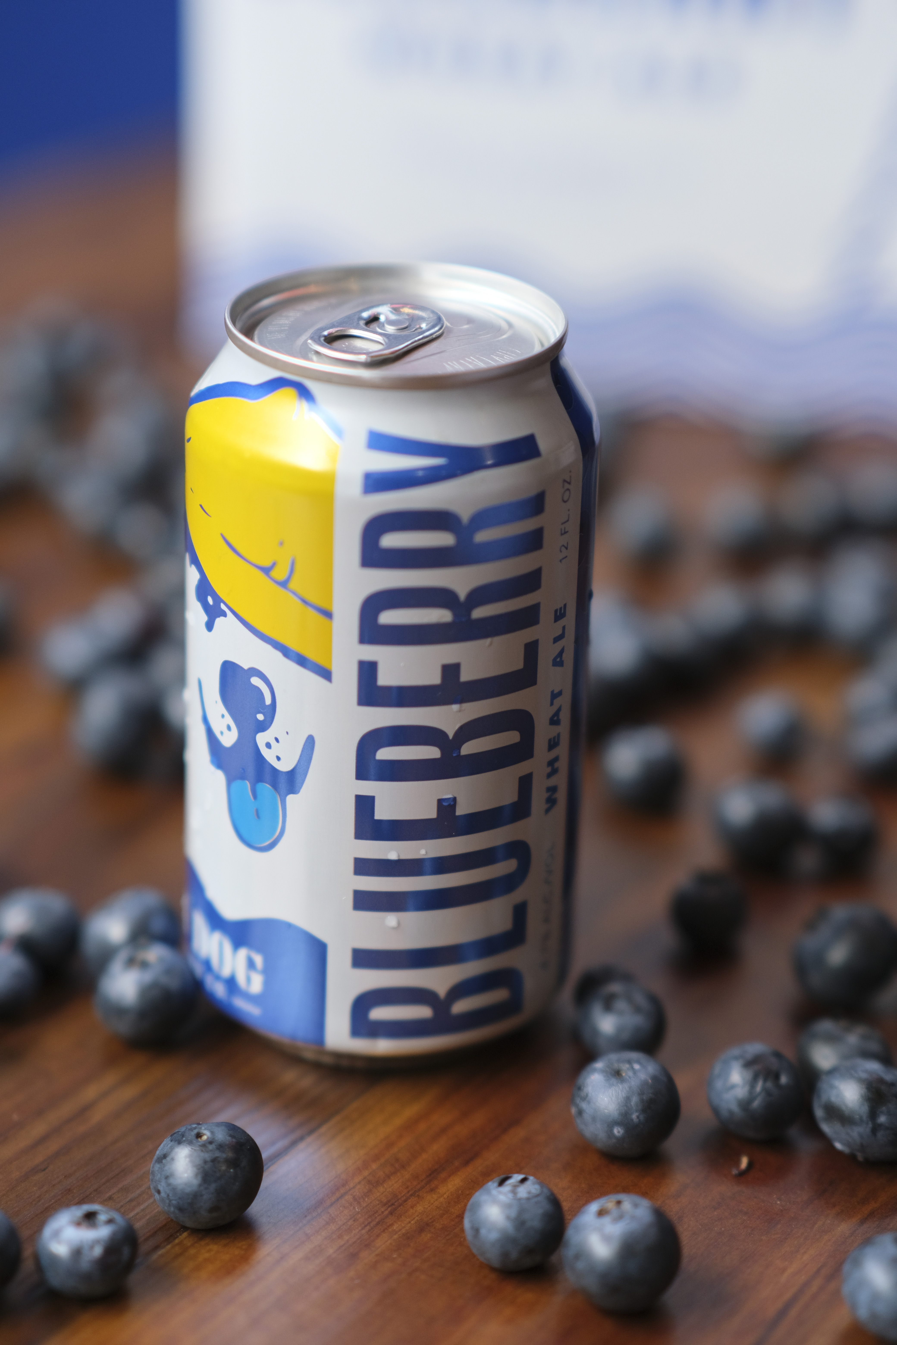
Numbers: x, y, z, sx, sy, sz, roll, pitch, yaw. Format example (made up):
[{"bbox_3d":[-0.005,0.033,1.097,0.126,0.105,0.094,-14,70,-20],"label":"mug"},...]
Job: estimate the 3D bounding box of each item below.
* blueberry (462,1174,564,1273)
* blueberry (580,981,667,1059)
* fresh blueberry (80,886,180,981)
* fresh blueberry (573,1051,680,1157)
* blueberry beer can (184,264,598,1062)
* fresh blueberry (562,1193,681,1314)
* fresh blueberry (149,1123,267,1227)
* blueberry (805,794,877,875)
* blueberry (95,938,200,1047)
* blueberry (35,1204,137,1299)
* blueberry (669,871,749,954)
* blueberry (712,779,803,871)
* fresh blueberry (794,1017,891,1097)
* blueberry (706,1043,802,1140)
[{"bbox_3d":[0.010,0.082,0.470,0.015,0.014,0.015,2,25,-1],"label":"blueberry"},{"bbox_3d":[0.029,0.058,0.524,0.014,0.013,0.014,3,24,0],"label":"blueberry"},{"bbox_3d":[-0.055,0.045,0.543,0.017,0.015,0.017,3,24,0],"label":"fresh blueberry"},{"bbox_3d":[0.028,0.069,0.498,0.017,0.016,0.017,2,25,-1],"label":"fresh blueberry"},{"bbox_3d":[-0.010,0.000,0.517,0.066,0.123,0.066,2,25,-1],"label":"blueberry beer can"},{"bbox_3d":[0.025,0.085,0.461,0.017,0.017,0.017,2,25,-1],"label":"fresh blueberry"},{"bbox_3d":[-0.036,0.076,0.474,0.017,0.016,0.017,3,24,0],"label":"fresh blueberry"},{"bbox_3d":[0.074,0.031,0.592,0.013,0.012,0.013,3,24,0],"label":"blueberry"},{"bbox_3d":[-0.051,0.053,0.524,0.017,0.016,0.017,2,25,-1],"label":"blueberry"},{"bbox_3d":[-0.053,0.085,0.460,0.014,0.013,0.014,2,25,-1],"label":"blueberry"},{"bbox_3d":[0.047,0.043,0.563,0.013,0.012,0.013,3,24,0],"label":"blueberry"},{"bbox_3d":[0.058,0.029,0.588,0.016,0.015,0.016,2,25,-1],"label":"blueberry"},{"bbox_3d":[0.065,0.064,0.515,0.015,0.014,0.015,3,24,0],"label":"fresh blueberry"},{"bbox_3d":[0.049,0.067,0.504,0.015,0.014,0.015,3,24,0],"label":"blueberry"}]

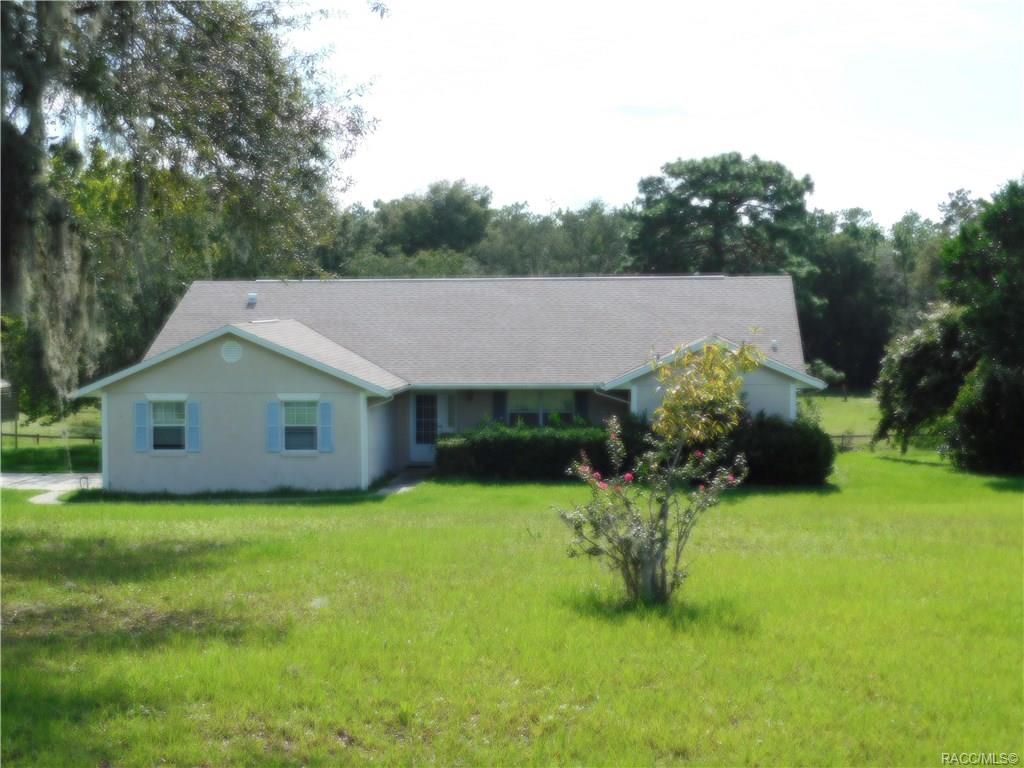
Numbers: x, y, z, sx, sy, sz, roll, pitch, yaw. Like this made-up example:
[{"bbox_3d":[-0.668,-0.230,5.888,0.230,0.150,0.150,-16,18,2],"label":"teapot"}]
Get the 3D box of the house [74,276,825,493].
[{"bbox_3d":[-0.849,-0.407,52.765,19.710,5.616,16.400,0,3,6],"label":"house"}]

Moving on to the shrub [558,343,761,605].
[{"bbox_3d":[1.563,0.949,18.500,2.130,2.760,2.000,0,3,6],"label":"shrub"}]

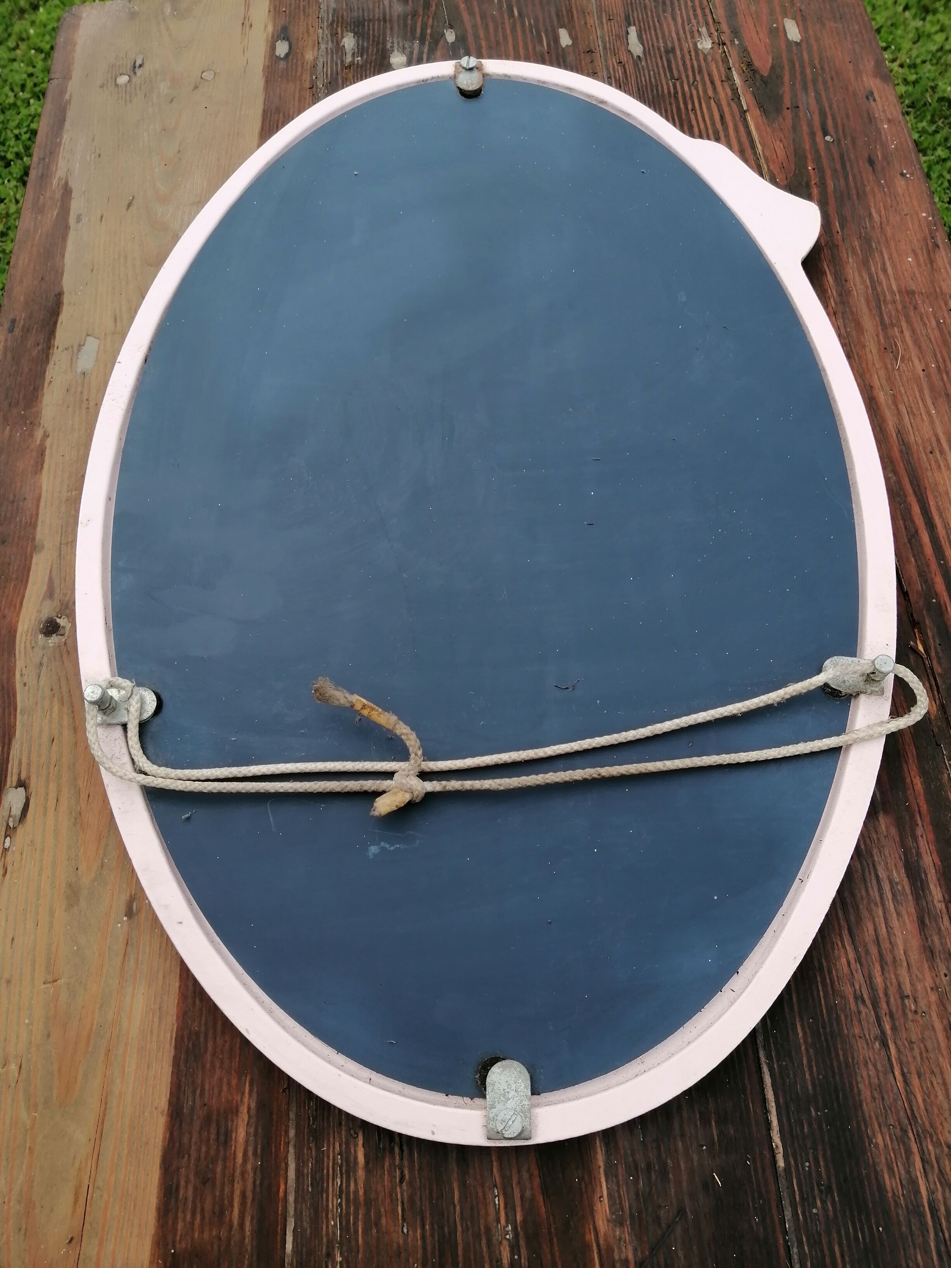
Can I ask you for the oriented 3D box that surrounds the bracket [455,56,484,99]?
[{"bbox_3d":[-0.005,-0.432,0.733,0.022,0.010,0.032,-3,66,0],"label":"bracket"}]

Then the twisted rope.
[{"bbox_3d":[0.016,0.057,0.510,0.458,0.024,0.080,-1,66,1],"label":"twisted rope"}]

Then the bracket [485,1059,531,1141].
[{"bbox_3d":[0.016,0.217,0.444,0.021,0.006,0.033,-3,66,0],"label":"bracket"}]

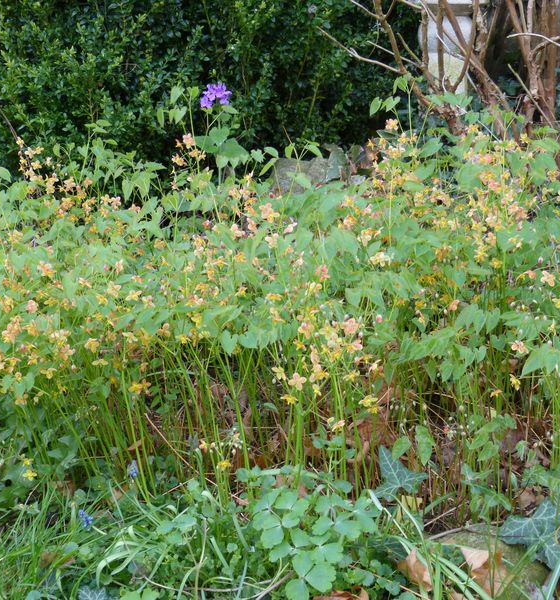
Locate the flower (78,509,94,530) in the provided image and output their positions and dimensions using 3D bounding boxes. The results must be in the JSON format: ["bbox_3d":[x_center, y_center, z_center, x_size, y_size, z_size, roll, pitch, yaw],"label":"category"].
[{"bbox_3d":[-0.255,0.289,1.280,0.016,0.028,0.016,-28,17,-16],"label":"flower"}]

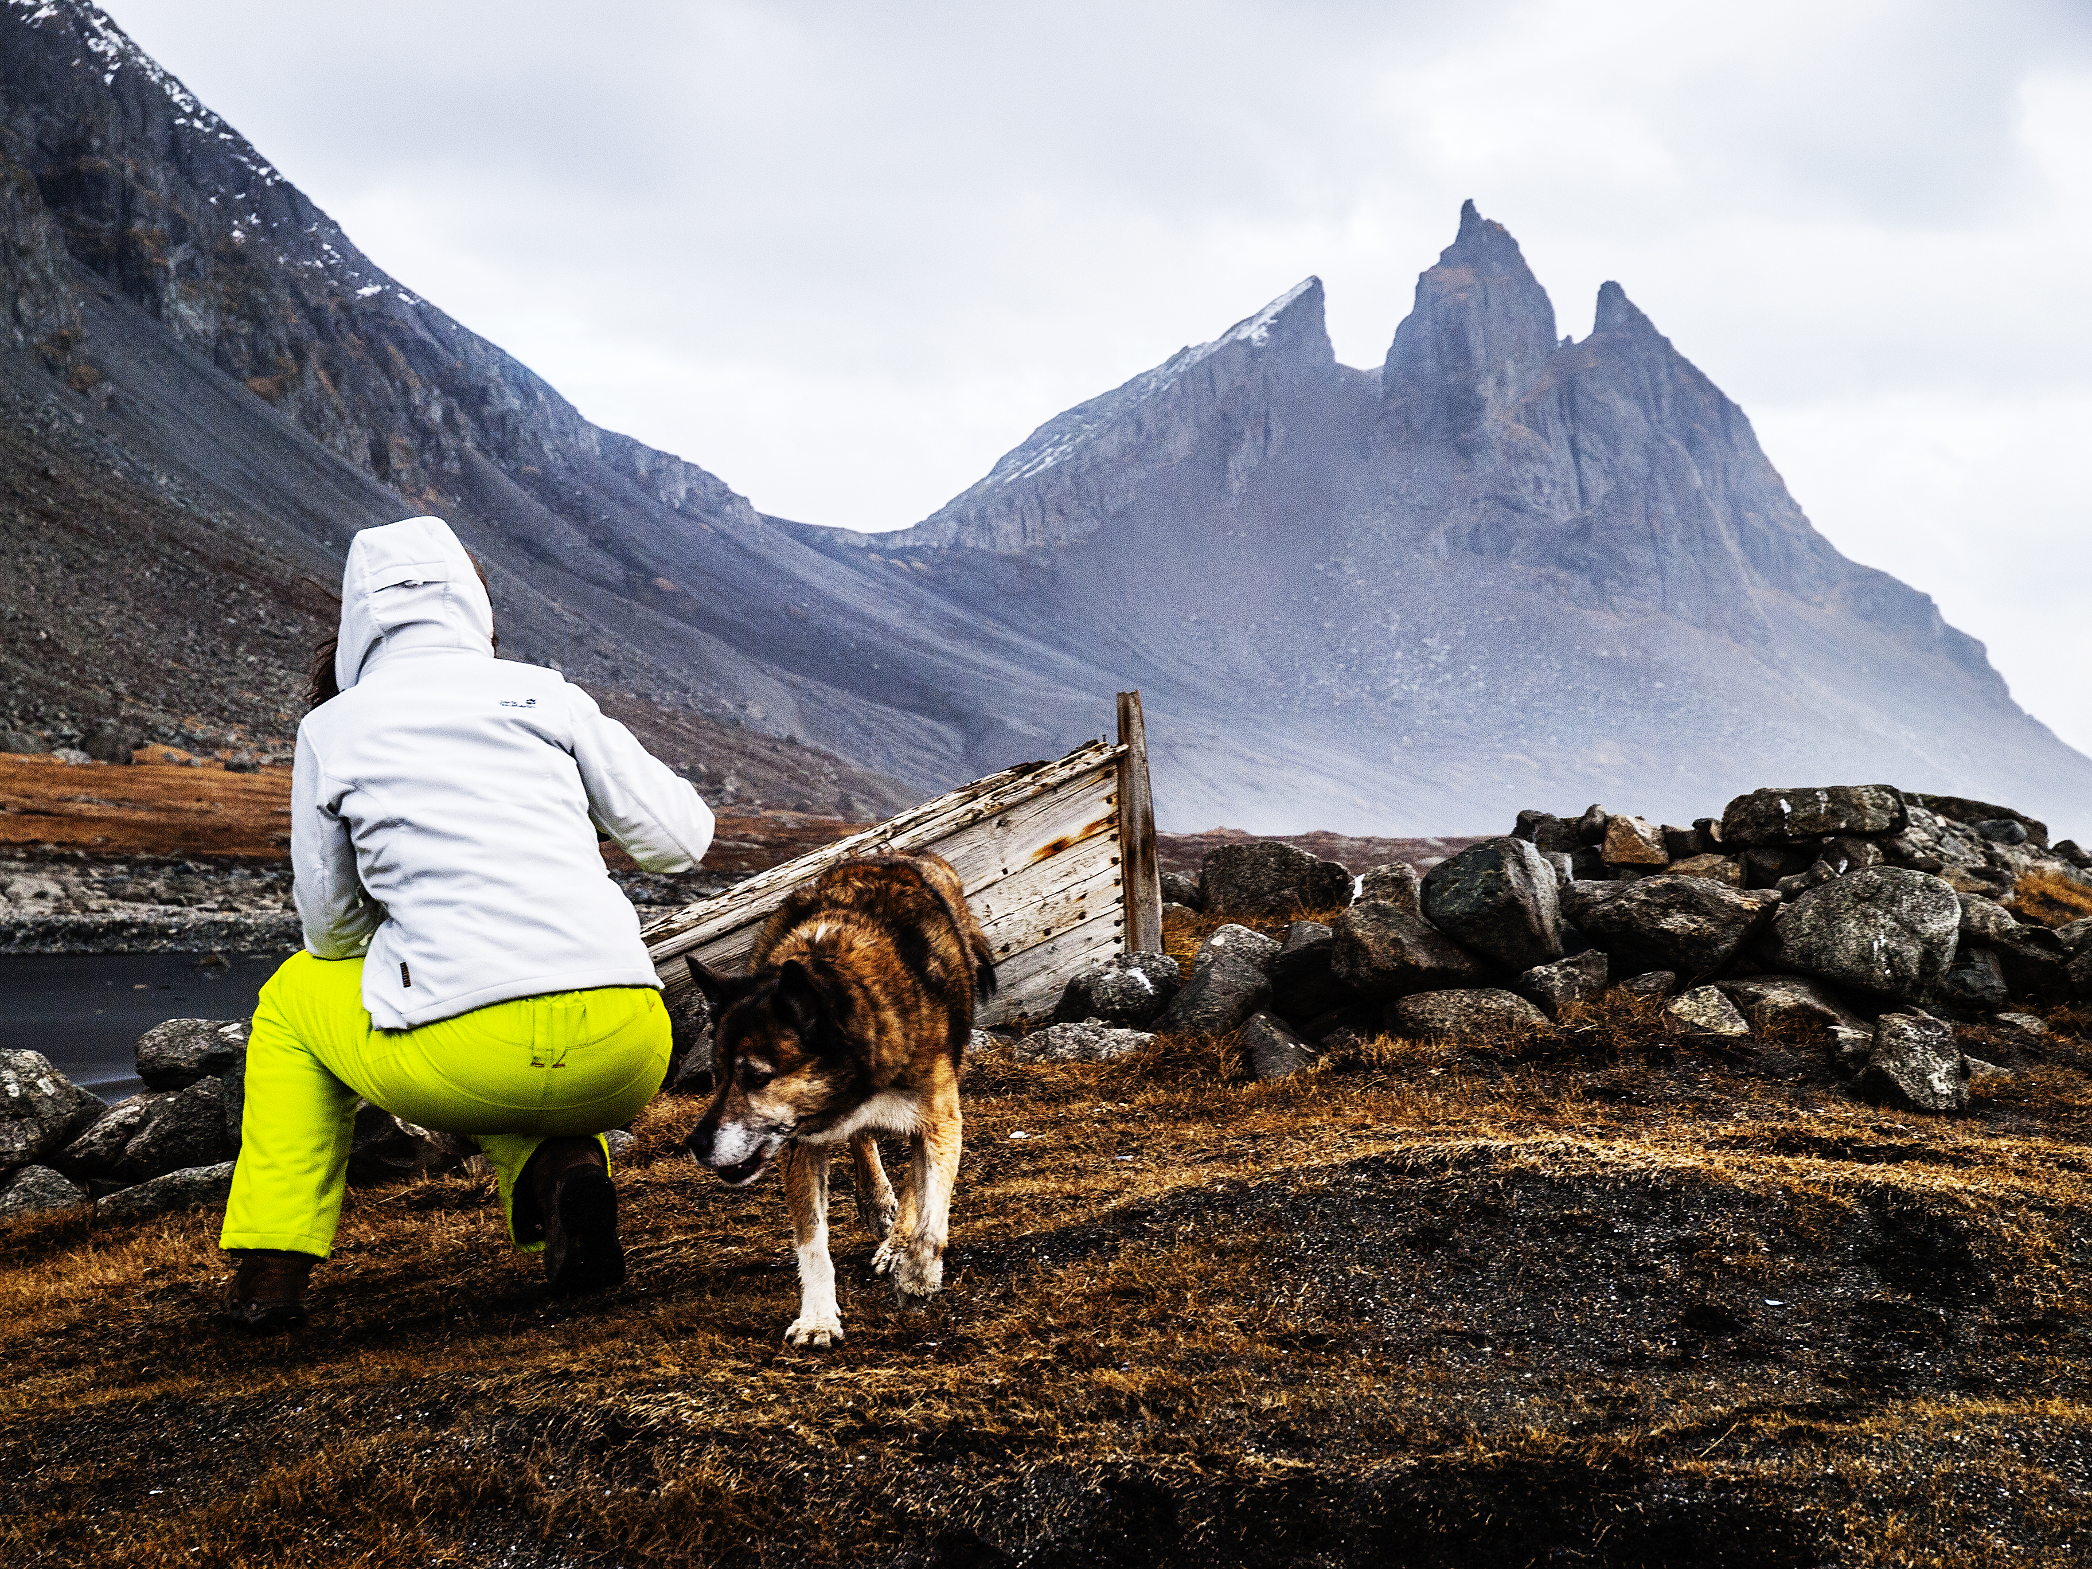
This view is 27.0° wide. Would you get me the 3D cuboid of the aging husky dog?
[{"bbox_3d":[-0.245,0.415,5.930,0.330,0.640,0.950,0,-1,9],"label":"aging husky dog"}]

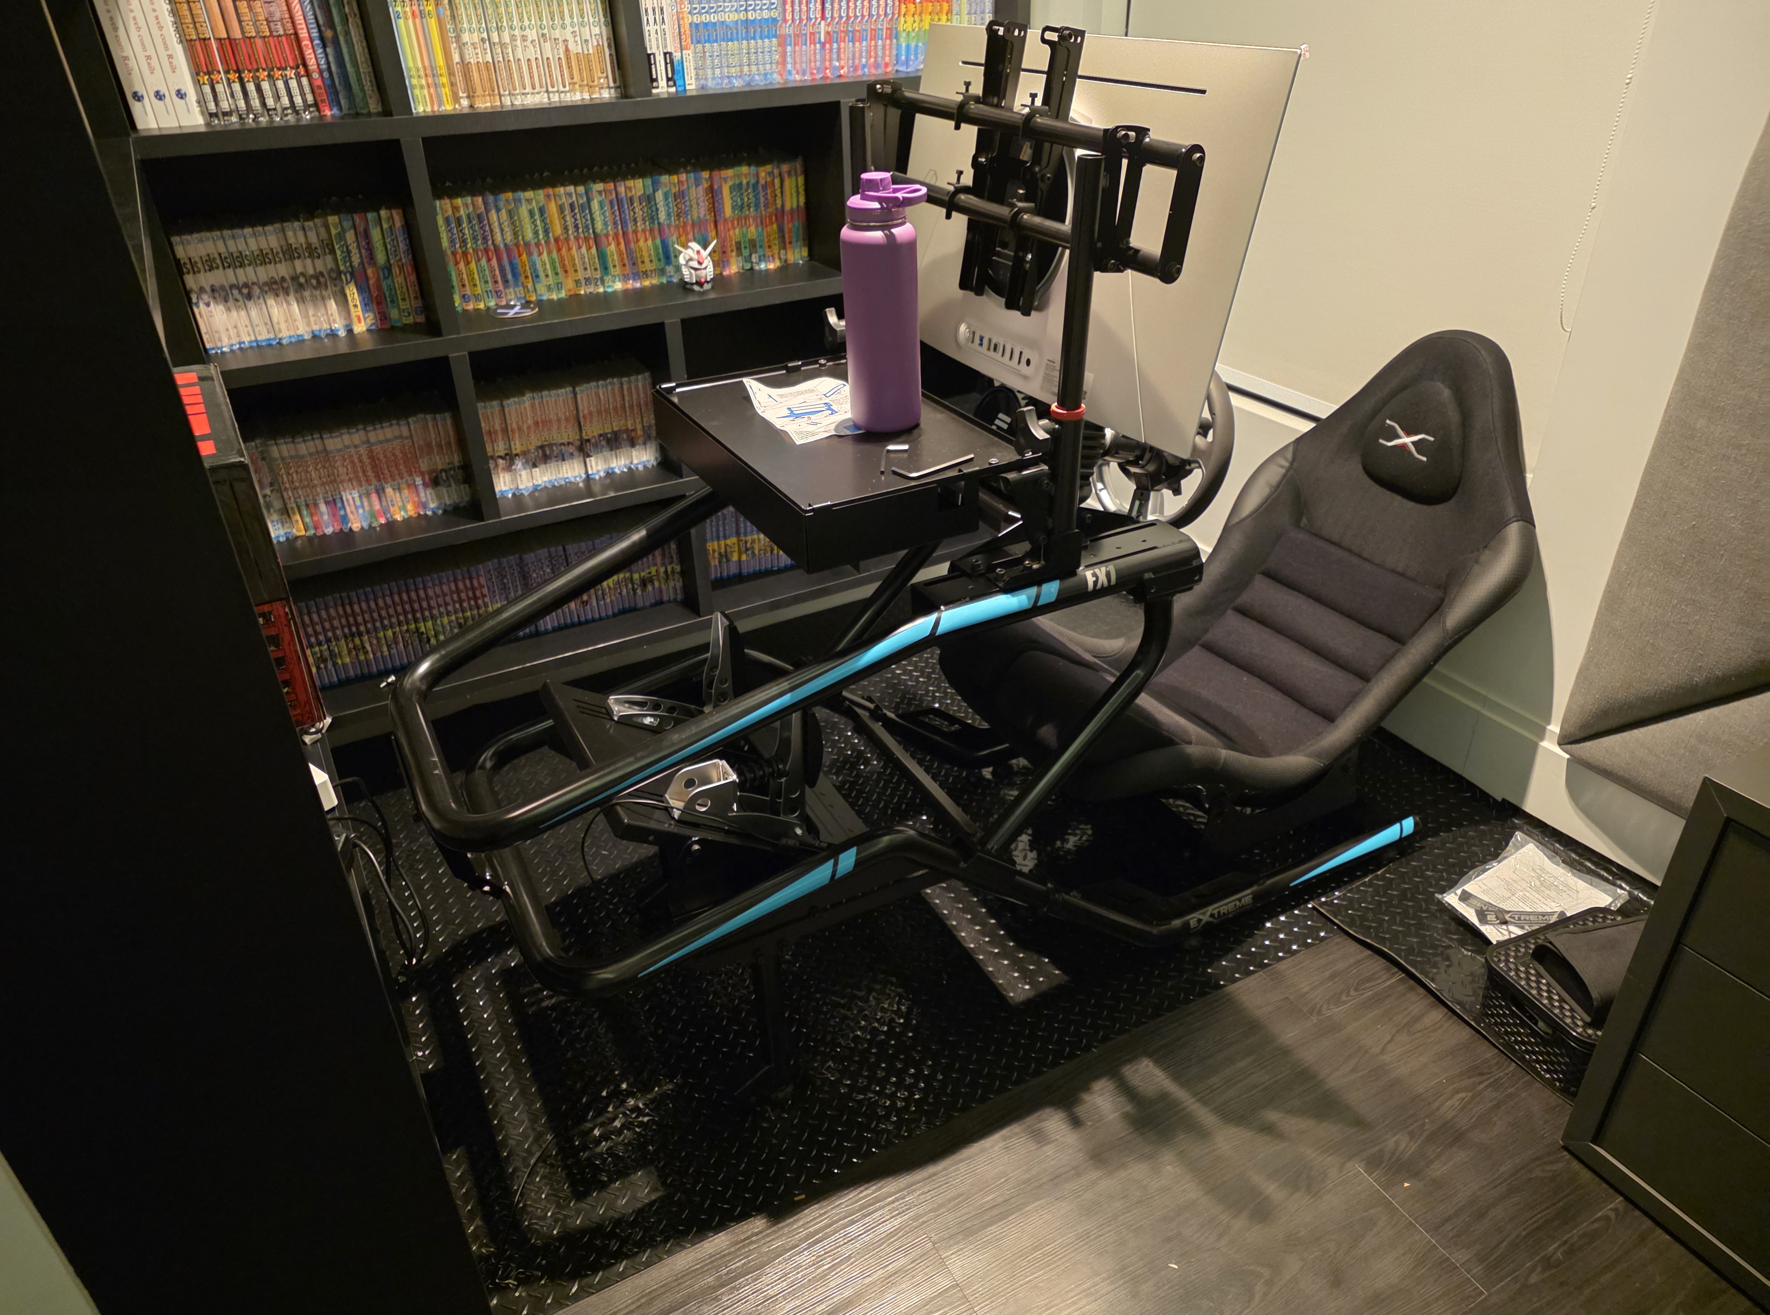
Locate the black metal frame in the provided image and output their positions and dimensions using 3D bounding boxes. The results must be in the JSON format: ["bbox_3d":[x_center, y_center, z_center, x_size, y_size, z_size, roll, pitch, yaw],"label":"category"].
[{"bbox_3d":[0.088,-0.151,1.625,1.495,1.268,0.640,-17,33,-23],"label":"black metal frame"}]

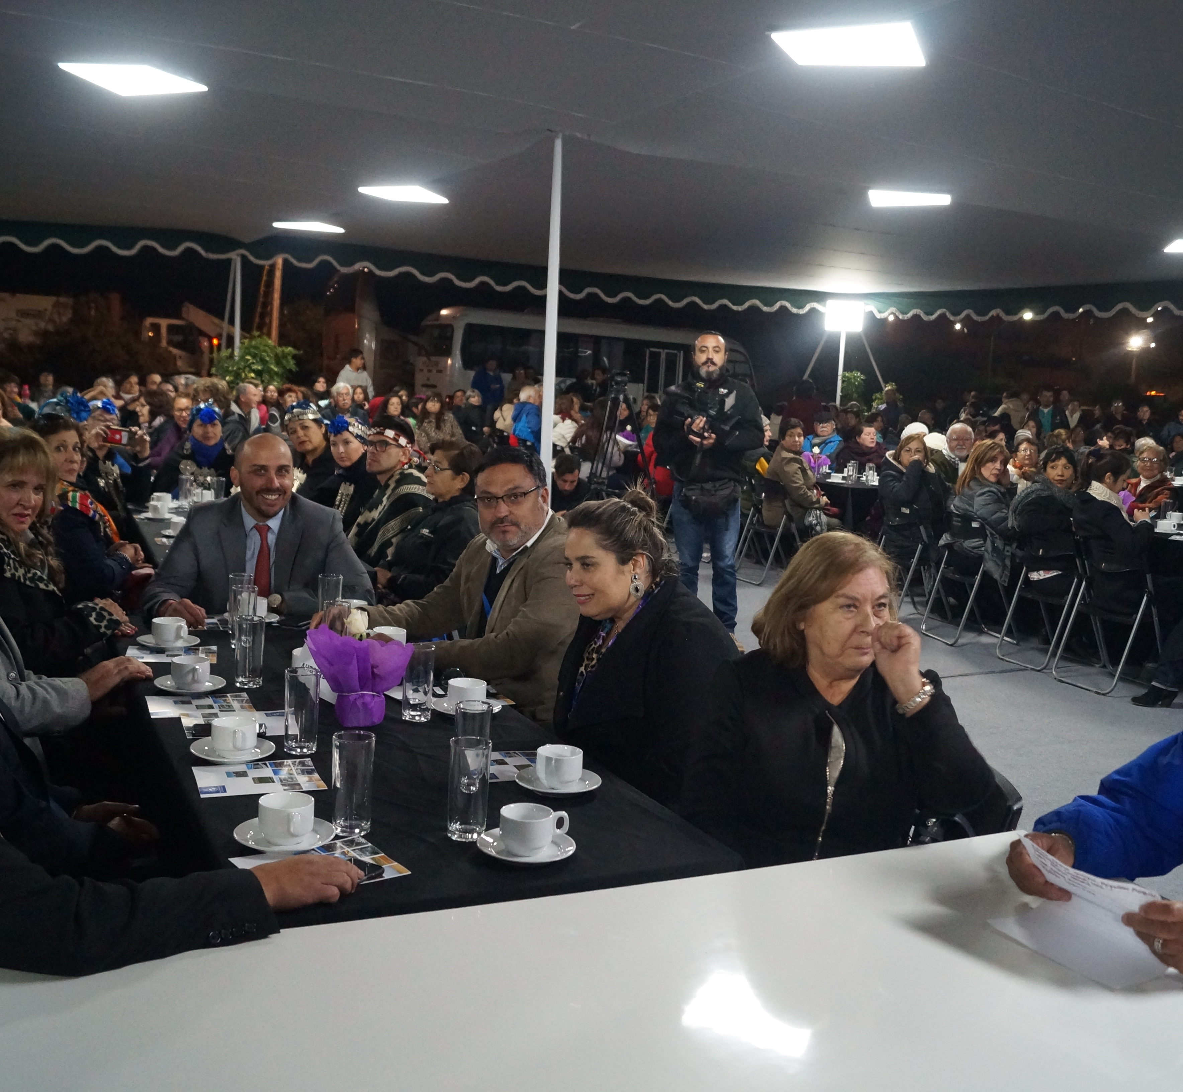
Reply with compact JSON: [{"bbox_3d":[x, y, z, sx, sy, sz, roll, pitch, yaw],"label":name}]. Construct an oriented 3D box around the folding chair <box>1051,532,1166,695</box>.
[{"bbox_3d":[2.835,0.339,6.611,0.480,0.790,0.450,-1,9,-25],"label":"folding chair"}]

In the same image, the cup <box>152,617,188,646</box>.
[{"bbox_3d":[-1.008,0.208,2.960,0.100,0.058,0.080,7,9,26],"label":"cup"}]

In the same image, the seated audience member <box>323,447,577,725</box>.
[{"bbox_3d":[-0.359,0.415,3.008,0.840,1.290,0.660,-1,9,-30],"label":"seated audience member"}]

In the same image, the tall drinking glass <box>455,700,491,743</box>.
[{"bbox_3d":[-0.217,0.362,2.243,0.067,0.150,0.067,3,8,0],"label":"tall drinking glass"}]

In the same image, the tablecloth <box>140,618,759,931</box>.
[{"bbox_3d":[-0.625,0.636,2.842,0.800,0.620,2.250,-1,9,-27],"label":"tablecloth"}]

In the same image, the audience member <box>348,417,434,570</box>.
[{"bbox_3d":[-0.942,0.103,4.960,0.720,1.255,0.520,-2,9,-30],"label":"audience member"}]

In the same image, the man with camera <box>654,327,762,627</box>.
[{"bbox_3d":[0.657,-0.313,6.821,0.600,1.730,0.420,4,8,7],"label":"man with camera"}]

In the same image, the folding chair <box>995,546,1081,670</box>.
[{"bbox_3d":[2.584,0.243,6.844,0.480,0.810,0.450,-1,9,-28],"label":"folding chair"}]

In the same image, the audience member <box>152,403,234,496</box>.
[{"bbox_3d":[-1.898,-0.086,6.114,0.530,1.220,0.720,0,9,-21],"label":"audience member"}]

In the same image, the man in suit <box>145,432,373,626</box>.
[{"bbox_3d":[-0.962,0.296,3.645,0.620,1.230,0.750,0,8,-19],"label":"man in suit"}]

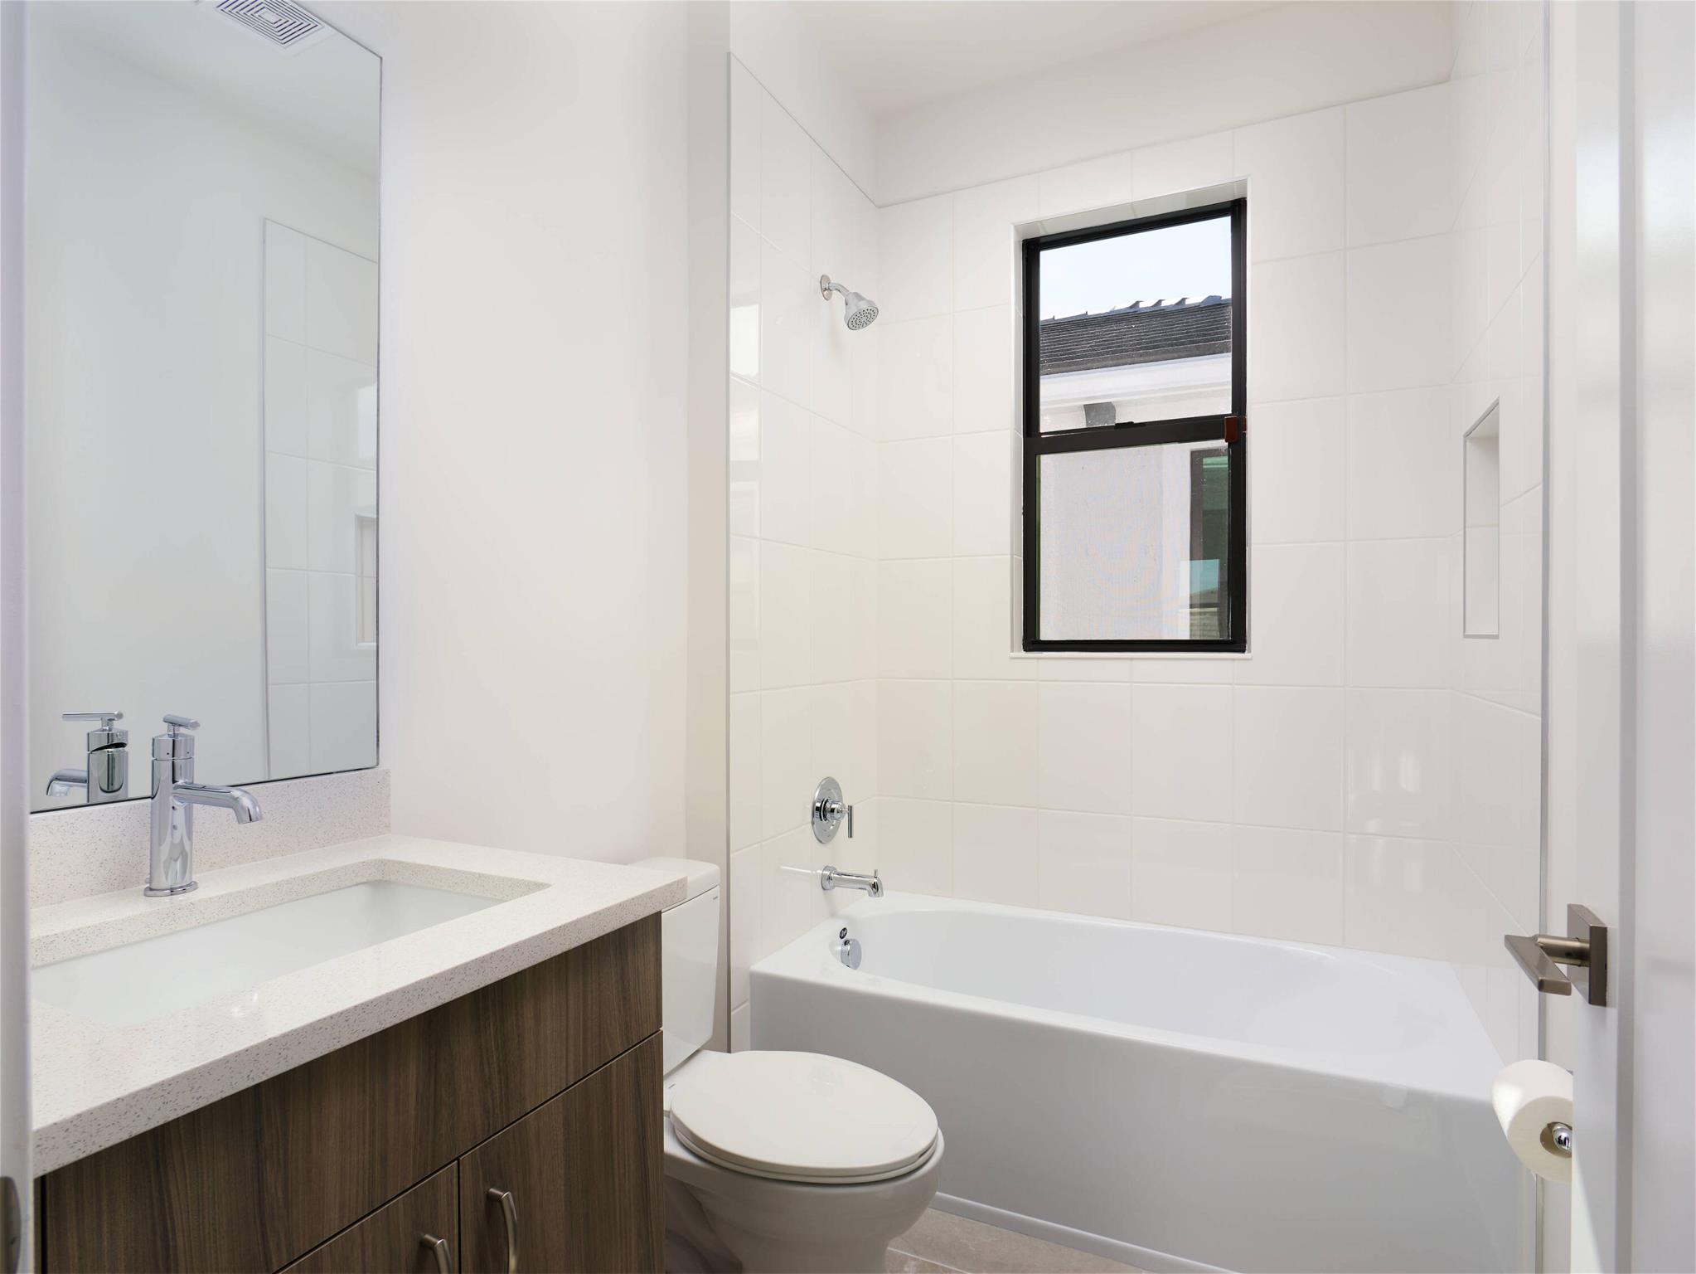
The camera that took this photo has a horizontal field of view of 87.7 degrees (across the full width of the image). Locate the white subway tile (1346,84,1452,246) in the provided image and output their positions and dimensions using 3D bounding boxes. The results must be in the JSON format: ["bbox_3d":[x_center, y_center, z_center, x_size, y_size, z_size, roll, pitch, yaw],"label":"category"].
[{"bbox_3d":[1.326,-1.133,2.129,0.219,0.360,0.010,0,0,25],"label":"white subway tile"}]

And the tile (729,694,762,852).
[{"bbox_3d":[-0.238,0.308,2.042,0.010,0.360,0.127,0,0,25],"label":"tile"}]

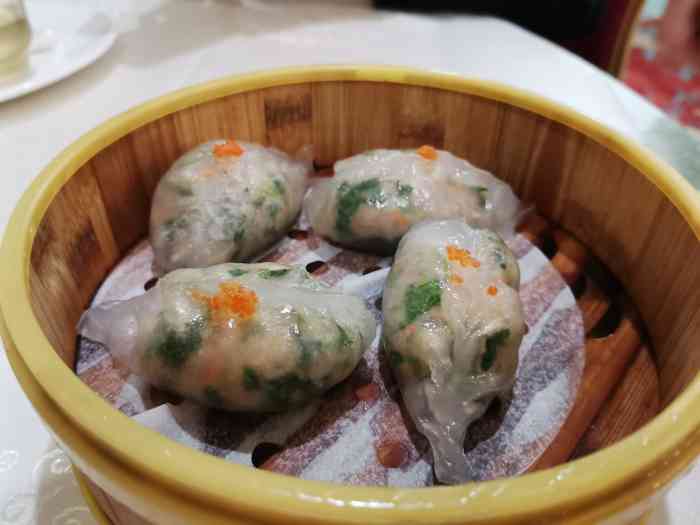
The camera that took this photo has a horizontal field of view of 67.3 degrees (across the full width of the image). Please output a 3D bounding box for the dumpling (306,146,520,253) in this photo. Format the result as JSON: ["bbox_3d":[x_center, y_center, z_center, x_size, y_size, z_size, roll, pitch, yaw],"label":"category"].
[{"bbox_3d":[0.020,-0.020,0.166,0.068,0.028,0.035,4,40,3],"label":"dumpling"}]

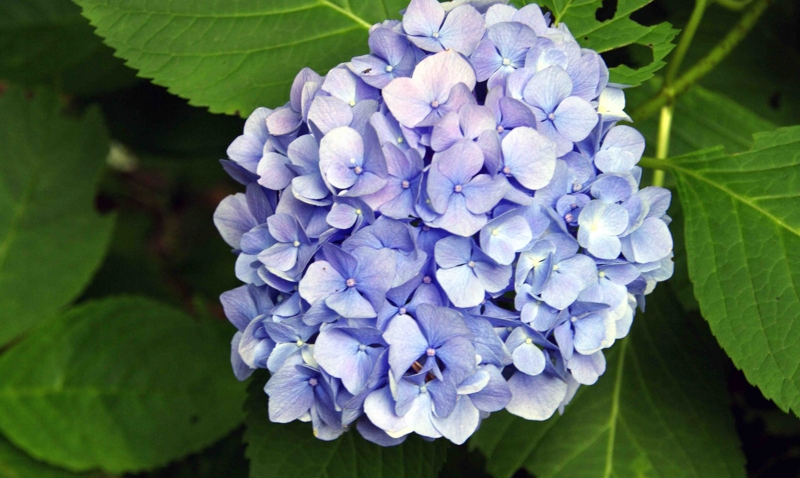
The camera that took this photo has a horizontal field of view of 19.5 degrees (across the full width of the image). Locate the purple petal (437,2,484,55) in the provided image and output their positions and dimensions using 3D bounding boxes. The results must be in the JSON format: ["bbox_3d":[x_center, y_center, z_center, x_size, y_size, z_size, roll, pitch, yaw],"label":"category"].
[{"bbox_3d":[0.024,-0.082,0.910,0.018,0.005,0.021,-12,71,-12],"label":"purple petal"}]

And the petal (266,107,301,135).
[{"bbox_3d":[-0.044,-0.045,0.890,0.015,0.006,0.013,-14,62,16],"label":"petal"}]

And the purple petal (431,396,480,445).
[{"bbox_3d":[0.019,0.062,0.802,0.017,0.018,0.006,0,17,-6],"label":"purple petal"}]

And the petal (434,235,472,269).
[{"bbox_3d":[0.021,0.005,0.892,0.015,0.013,0.005,11,-2,6],"label":"petal"}]

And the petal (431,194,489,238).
[{"bbox_3d":[0.023,-0.009,0.885,0.020,0.005,0.018,-7,78,-1],"label":"petal"}]

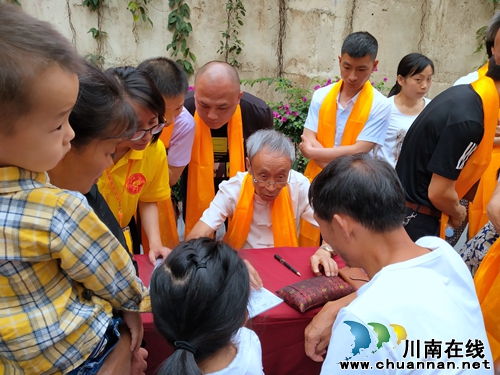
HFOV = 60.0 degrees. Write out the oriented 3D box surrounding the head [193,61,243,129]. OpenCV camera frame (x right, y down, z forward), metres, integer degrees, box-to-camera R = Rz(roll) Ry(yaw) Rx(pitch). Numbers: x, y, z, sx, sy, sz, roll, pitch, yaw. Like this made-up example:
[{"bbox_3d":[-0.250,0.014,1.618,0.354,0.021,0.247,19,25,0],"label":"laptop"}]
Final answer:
[{"bbox_3d":[-0.130,-0.371,1.730,0.190,0.255,0.225,5,38,16],"label":"head"}]

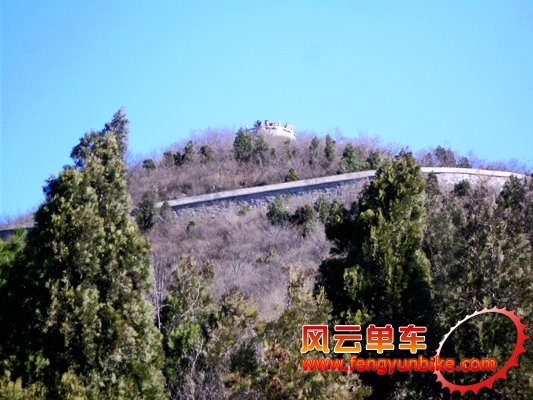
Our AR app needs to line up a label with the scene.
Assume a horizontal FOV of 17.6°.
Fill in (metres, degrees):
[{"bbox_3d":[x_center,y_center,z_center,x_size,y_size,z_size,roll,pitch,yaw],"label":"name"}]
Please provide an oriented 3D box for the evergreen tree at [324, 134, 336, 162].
[{"bbox_3d":[5.899,-4.701,159.000,1.200,2.700,1.200,0,-10,0],"label":"evergreen tree"}]

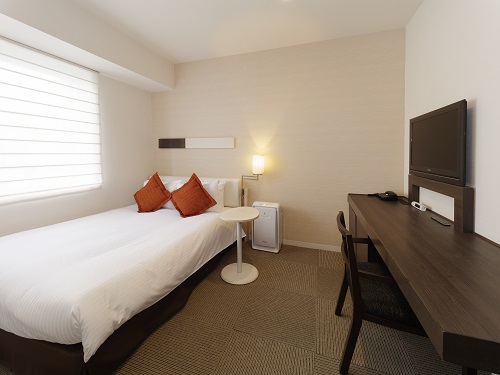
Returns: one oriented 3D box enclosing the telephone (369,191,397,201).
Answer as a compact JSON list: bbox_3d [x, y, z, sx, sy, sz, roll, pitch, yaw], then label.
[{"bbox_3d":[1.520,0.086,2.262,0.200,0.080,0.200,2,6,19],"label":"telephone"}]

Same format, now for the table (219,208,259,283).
[{"bbox_3d":[-0.097,0.550,2.000,0.400,0.600,0.400,0,6,0],"label":"table"}]

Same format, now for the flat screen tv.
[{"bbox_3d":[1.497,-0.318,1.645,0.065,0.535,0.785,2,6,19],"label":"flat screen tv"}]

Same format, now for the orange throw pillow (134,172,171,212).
[{"bbox_3d":[-1.286,0.092,2.650,0.420,0.420,0.140,-26,-27,4],"label":"orange throw pillow"}]

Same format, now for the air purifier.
[{"bbox_3d":[0.232,0.479,2.575,0.350,0.570,0.200,2,6,19],"label":"air purifier"}]

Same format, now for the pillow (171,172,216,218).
[{"bbox_3d":[-0.691,0.115,2.450,0.420,0.420,0.140,-30,-22,3],"label":"pillow"}]

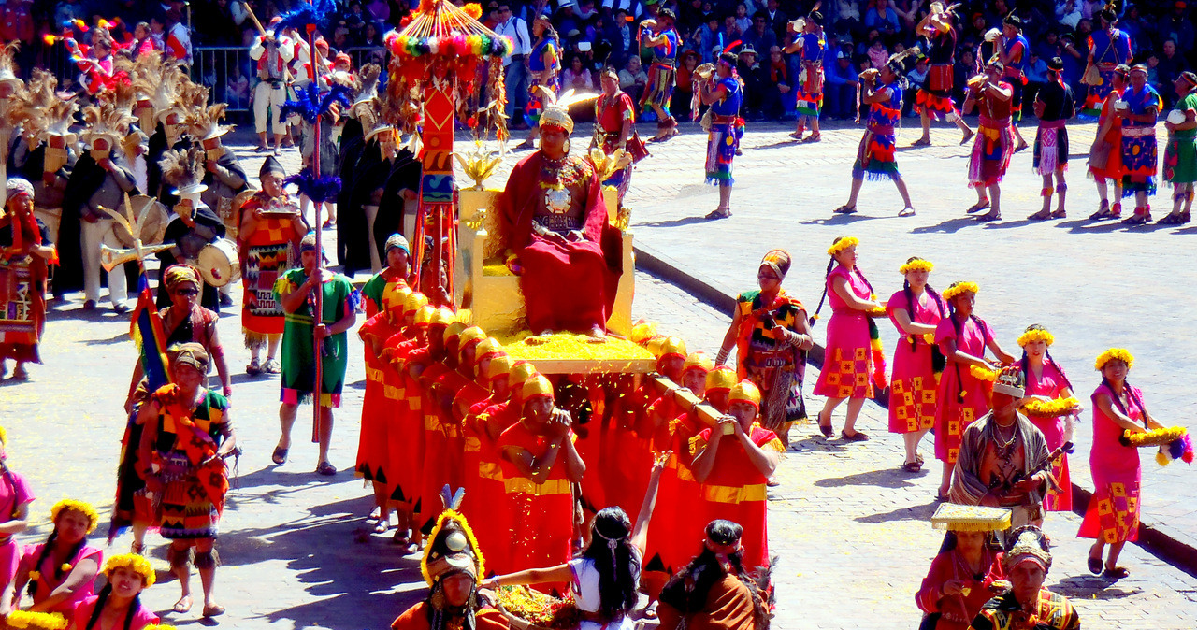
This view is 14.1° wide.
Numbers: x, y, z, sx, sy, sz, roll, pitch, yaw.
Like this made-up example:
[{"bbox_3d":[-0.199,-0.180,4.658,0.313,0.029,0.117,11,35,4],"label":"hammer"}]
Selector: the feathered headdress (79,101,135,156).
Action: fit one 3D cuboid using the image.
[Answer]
[{"bbox_3d":[-4.629,-1.757,45.600,0.520,0.500,0.440,-1,7,-9],"label":"feathered headdress"}]

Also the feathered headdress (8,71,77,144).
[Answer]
[{"bbox_3d":[-5.265,-1.959,46.000,0.620,0.640,0.500,-1,7,-9],"label":"feathered headdress"}]

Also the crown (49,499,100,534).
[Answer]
[{"bbox_3d":[-2.707,1.046,25.000,0.250,0.125,0.240,14,-8,-2],"label":"crown"}]

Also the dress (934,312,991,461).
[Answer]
[{"bbox_3d":[2.580,0.538,34.200,0.420,1.050,0.350,-3,8,-24],"label":"dress"}]

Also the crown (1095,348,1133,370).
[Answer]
[{"bbox_3d":[3.398,0.286,31.900,0.260,0.115,0.250,0,7,0],"label":"crown"}]

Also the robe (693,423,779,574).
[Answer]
[{"bbox_3d":[0.821,1.157,29.000,0.500,1.040,0.360,-1,7,-9],"label":"robe"}]

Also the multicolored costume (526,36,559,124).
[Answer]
[{"bbox_3d":[-0.699,-2.942,60.800,0.400,1.130,0.460,-2,8,-12],"label":"multicolored costume"}]

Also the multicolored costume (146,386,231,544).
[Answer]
[{"bbox_3d":[-2.499,0.898,29.500,0.500,0.960,0.380,-1,7,-12],"label":"multicolored costume"}]

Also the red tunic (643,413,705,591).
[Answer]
[{"bbox_3d":[0.541,1.114,28.750,0.480,1.100,0.360,-2,8,-12],"label":"red tunic"}]

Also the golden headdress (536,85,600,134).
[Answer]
[{"bbox_3d":[-0.208,-1.323,31.200,0.390,0.300,0.280,0,7,-3],"label":"golden headdress"}]

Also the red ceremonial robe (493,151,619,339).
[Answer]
[{"bbox_3d":[-0.255,-0.472,31.100,0.740,1.120,0.650,-1,7,-9],"label":"red ceremonial robe"}]

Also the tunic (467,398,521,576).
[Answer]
[{"bbox_3d":[-0.542,1.082,28.800,0.480,1.100,0.360,-2,8,-12],"label":"tunic"}]

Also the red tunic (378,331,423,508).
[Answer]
[{"bbox_3d":[-1.308,0.719,33.100,0.450,1.120,0.340,-2,8,-15],"label":"red tunic"}]

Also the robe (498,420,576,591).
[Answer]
[{"bbox_3d":[-0.346,1.120,27.800,0.460,1.060,0.340,-1,7,-10],"label":"robe"}]

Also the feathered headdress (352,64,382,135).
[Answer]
[{"bbox_3d":[-2.257,-2.120,47.200,0.300,0.640,0.320,-4,8,-30],"label":"feathered headdress"}]

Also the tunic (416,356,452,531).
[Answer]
[{"bbox_3d":[-0.983,0.855,31.500,0.480,1.150,0.360,-2,8,-13],"label":"tunic"}]

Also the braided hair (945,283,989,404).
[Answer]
[{"bbox_3d":[2.644,0.204,34.700,0.280,0.840,0.240,-4,9,-33],"label":"braided hair"}]

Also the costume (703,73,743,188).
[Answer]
[{"bbox_3d":[1.346,-1.981,52.200,0.360,1.160,0.440,-3,8,-24],"label":"costume"}]

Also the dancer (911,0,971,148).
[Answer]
[{"bbox_3d":[4.356,-3.032,61.200,0.660,1.830,0.520,-3,8,-20],"label":"dancer"}]

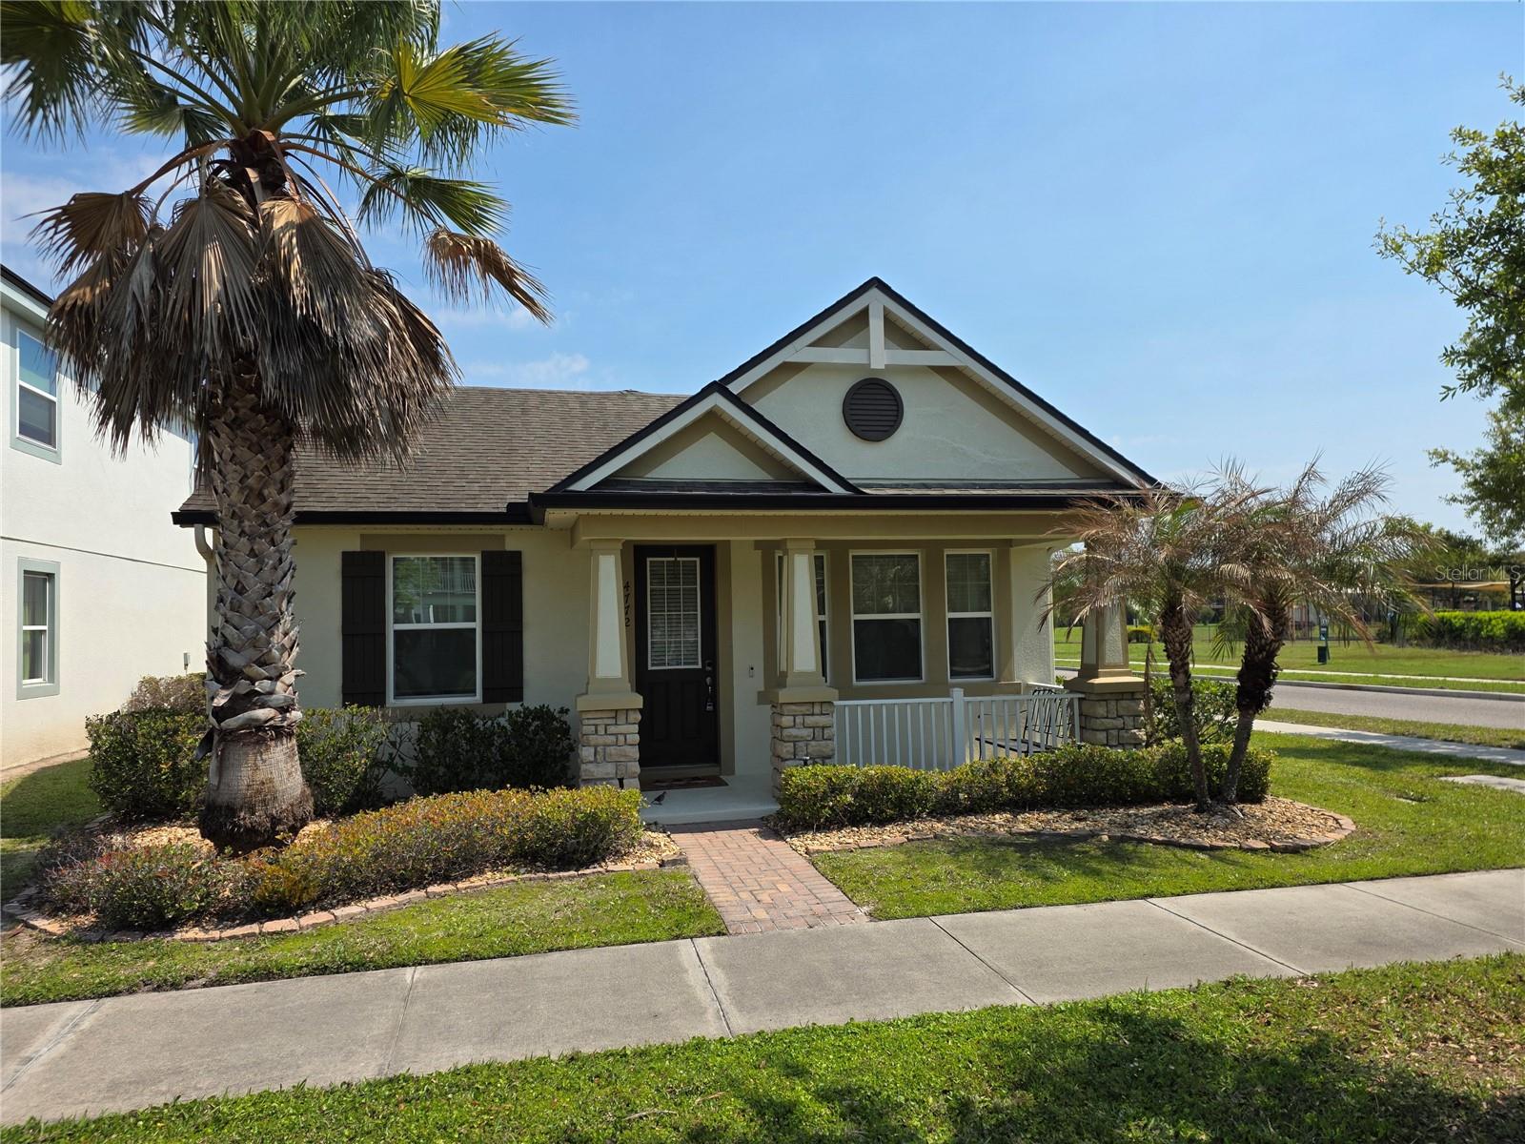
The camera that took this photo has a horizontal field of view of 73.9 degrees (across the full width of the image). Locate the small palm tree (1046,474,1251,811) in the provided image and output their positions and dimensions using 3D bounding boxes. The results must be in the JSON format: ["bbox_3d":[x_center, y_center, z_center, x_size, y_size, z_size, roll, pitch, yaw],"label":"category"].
[{"bbox_3d":[3.523,0.662,9.150,1.850,2.950,1.800,-1,-3,-11],"label":"small palm tree"}]

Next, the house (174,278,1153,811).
[{"bbox_3d":[-1.774,0.135,15.675,9.700,4.950,13.800,-1,-3,-11],"label":"house"}]

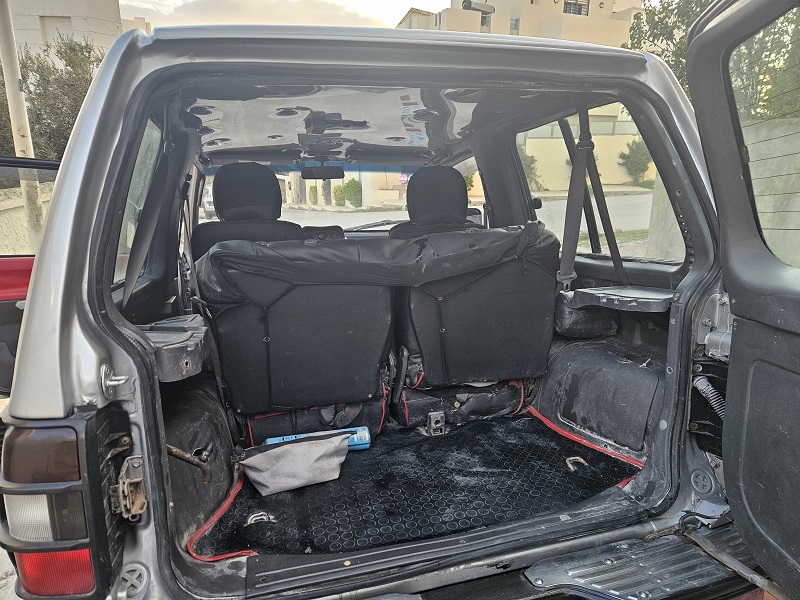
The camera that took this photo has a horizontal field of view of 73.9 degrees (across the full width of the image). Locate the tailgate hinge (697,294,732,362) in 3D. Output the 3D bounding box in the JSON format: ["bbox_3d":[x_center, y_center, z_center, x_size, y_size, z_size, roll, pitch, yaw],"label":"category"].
[{"bbox_3d":[0.768,0.067,1.298,0.070,0.160,0.060,-5,12,-13],"label":"tailgate hinge"}]

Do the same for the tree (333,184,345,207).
[{"bbox_3d":[-4.513,-7.668,39.000,0.950,1.650,0.950,-5,12,-13],"label":"tree"}]

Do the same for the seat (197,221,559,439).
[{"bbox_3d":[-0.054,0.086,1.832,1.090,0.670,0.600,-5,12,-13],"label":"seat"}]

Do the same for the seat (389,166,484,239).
[{"bbox_3d":[0.135,-0.120,2.670,0.520,1.050,0.700,-5,12,-13],"label":"seat"}]

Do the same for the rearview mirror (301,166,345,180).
[{"bbox_3d":[-0.427,-0.697,2.930,0.240,0.070,0.040,-2,12,1],"label":"rearview mirror"}]

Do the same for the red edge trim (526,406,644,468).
[{"bbox_3d":[0.571,0.420,1.738,0.080,0.030,0.500,-8,13,-26],"label":"red edge trim"}]

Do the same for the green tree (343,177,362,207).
[{"bbox_3d":[-3.351,-7.585,37.500,1.400,2.250,1.400,-5,12,-13],"label":"green tree"}]

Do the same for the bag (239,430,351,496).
[{"bbox_3d":[-0.295,0.459,1.508,0.310,0.110,0.120,-6,13,-20],"label":"bag"}]

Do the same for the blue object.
[{"bbox_3d":[-0.255,0.453,1.680,0.320,0.048,0.075,-6,12,-16],"label":"blue object"}]

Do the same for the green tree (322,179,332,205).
[{"bbox_3d":[-5.524,-8.268,40.500,0.800,2.000,0.800,-5,12,-13],"label":"green tree"}]

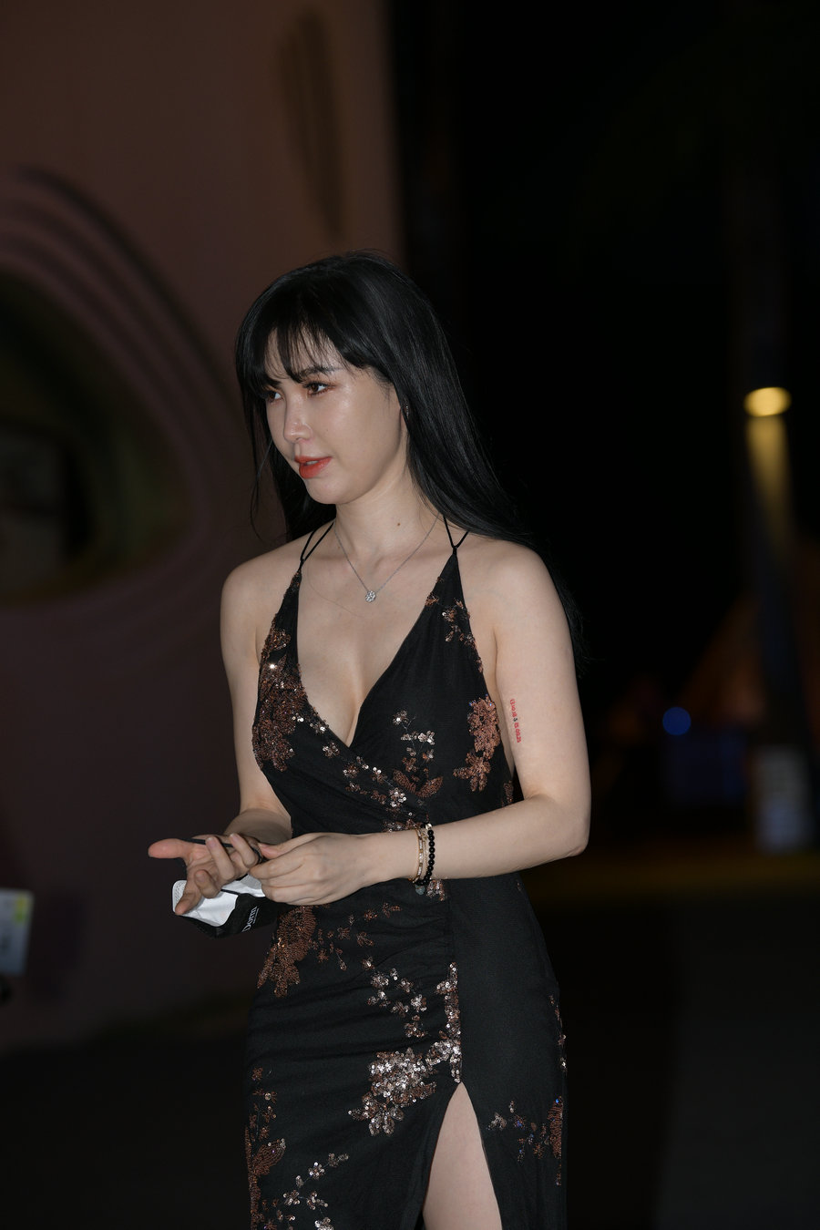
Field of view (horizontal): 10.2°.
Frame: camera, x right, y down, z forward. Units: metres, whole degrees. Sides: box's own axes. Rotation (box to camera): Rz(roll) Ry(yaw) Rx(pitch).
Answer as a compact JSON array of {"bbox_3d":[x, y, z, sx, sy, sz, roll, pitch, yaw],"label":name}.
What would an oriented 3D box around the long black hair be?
[{"bbox_3d":[-0.011,-0.152,4.450,0.240,0.400,0.300,-1,2,41],"label":"long black hair"}]

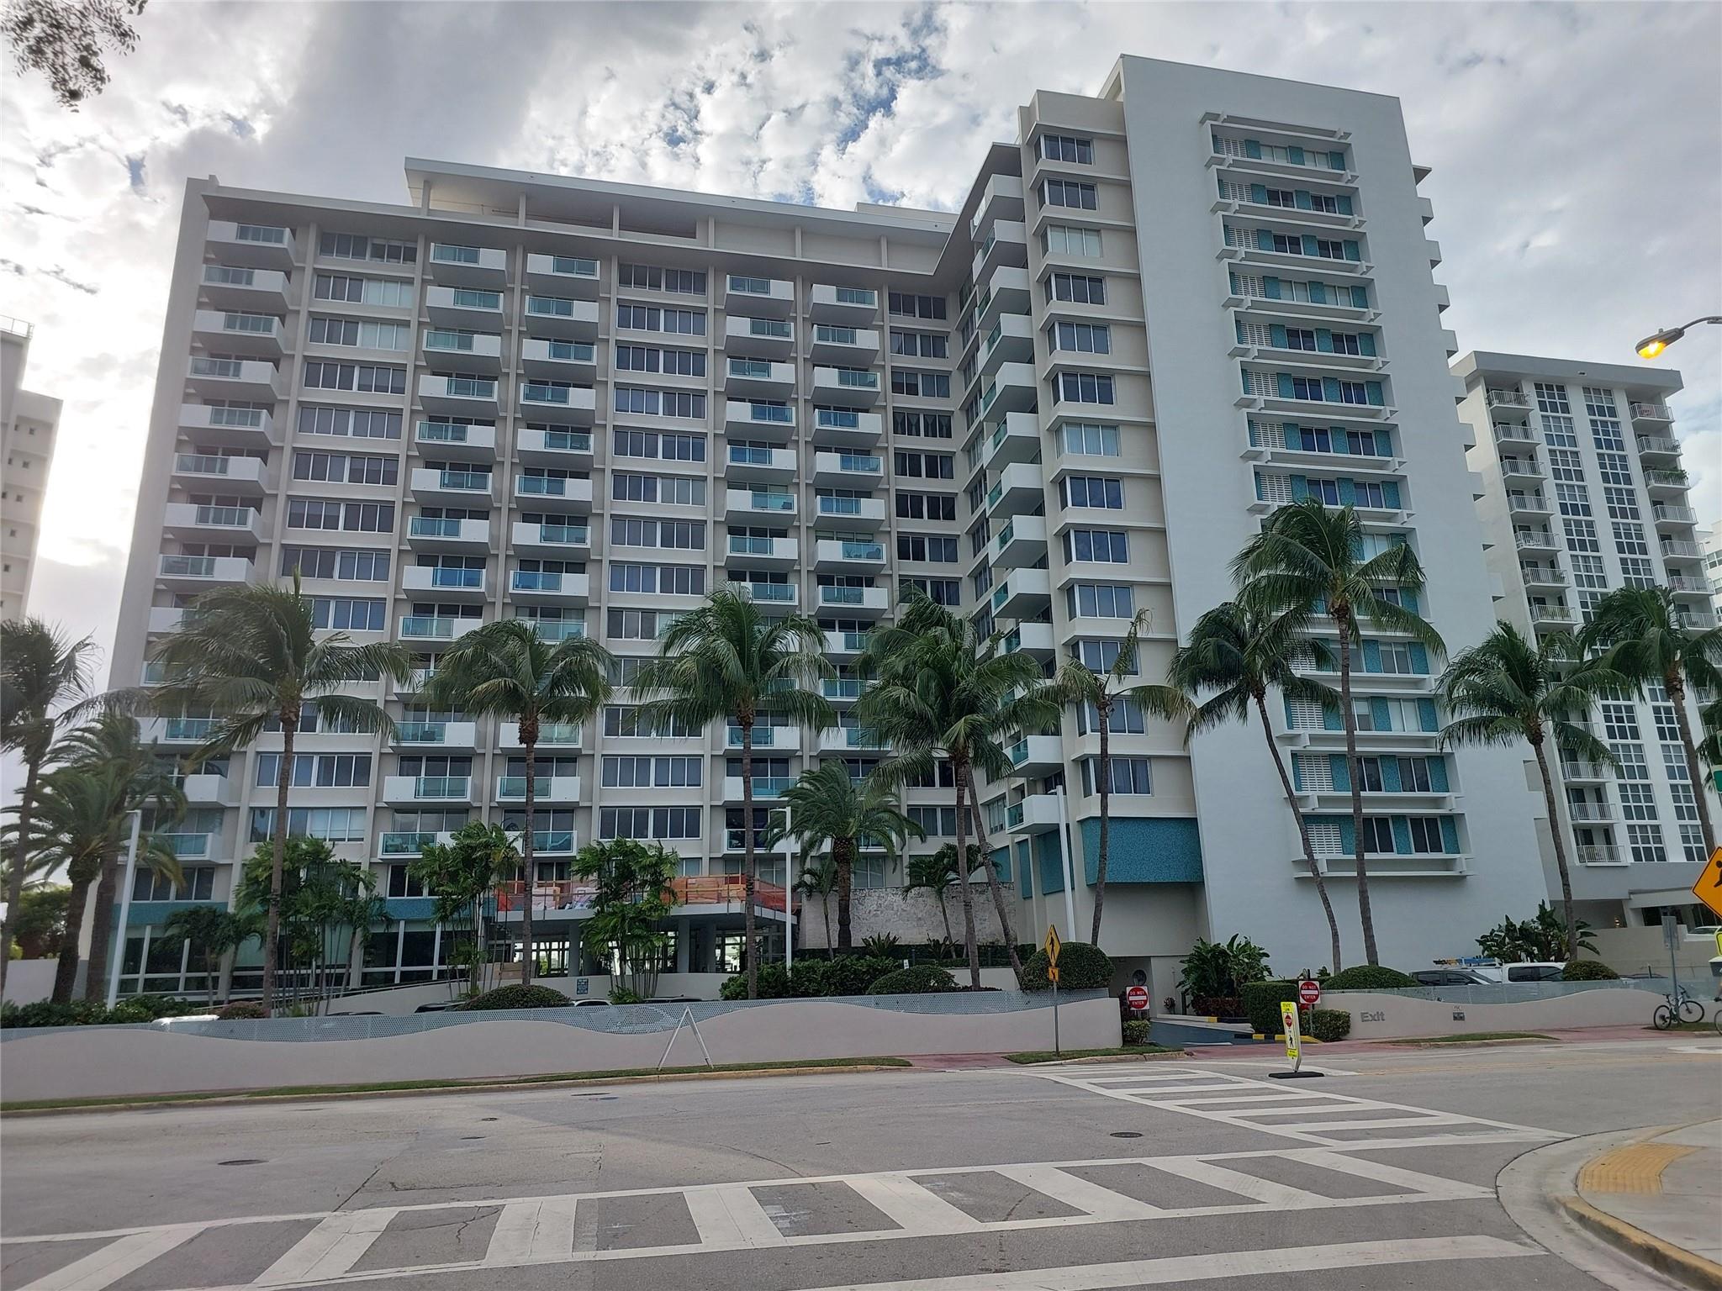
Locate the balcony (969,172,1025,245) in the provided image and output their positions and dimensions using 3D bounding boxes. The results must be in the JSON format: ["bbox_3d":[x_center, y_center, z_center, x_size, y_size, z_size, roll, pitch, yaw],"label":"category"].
[{"bbox_3d":[7.298,-23.396,61.516,1.606,1.220,3.953,2,-16,-11],"label":"balcony"}]

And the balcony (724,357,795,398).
[{"bbox_3d":[-5.857,-15.508,66.365,3.950,1.210,1.635,2,-15,-13],"label":"balcony"}]

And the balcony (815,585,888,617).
[{"bbox_3d":[-0.560,-2.413,63.320,3.914,1.220,1.614,2,-16,-13],"label":"balcony"}]

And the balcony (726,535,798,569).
[{"bbox_3d":[-5.594,-5.174,63.962,3.944,1.218,1.580,2,-16,-13],"label":"balcony"}]

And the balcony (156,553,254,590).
[{"bbox_3d":[-32.773,-3.606,57.480,3.964,1.220,1.628,2,-16,-13],"label":"balcony"}]

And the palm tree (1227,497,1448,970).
[{"bbox_3d":[16.661,3.243,38.859,6.300,17.301,6.300,2,-16,-13],"label":"palm tree"}]

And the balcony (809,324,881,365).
[{"bbox_3d":[-0.974,-17.772,67.632,3.914,1.220,1.614,2,-16,-13],"label":"balcony"}]

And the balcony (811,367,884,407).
[{"bbox_3d":[-0.918,-15.324,67.499,3.951,1.210,1.635,2,-15,-13],"label":"balcony"}]

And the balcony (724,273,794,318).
[{"bbox_3d":[-5.984,-20.683,67.756,3.950,1.210,1.635,2,-15,-13],"label":"balcony"}]

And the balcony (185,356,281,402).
[{"bbox_3d":[-33.032,-14.100,60.341,3.964,1.220,1.628,2,-16,-13],"label":"balcony"}]

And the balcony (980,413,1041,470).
[{"bbox_3d":[7.622,-10.279,57.939,1.606,1.220,3.953,2,-16,-11],"label":"balcony"}]

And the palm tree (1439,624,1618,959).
[{"bbox_3d":[23.659,5.425,39.911,5.500,12.465,5.400,-10,-17,29],"label":"palm tree"}]

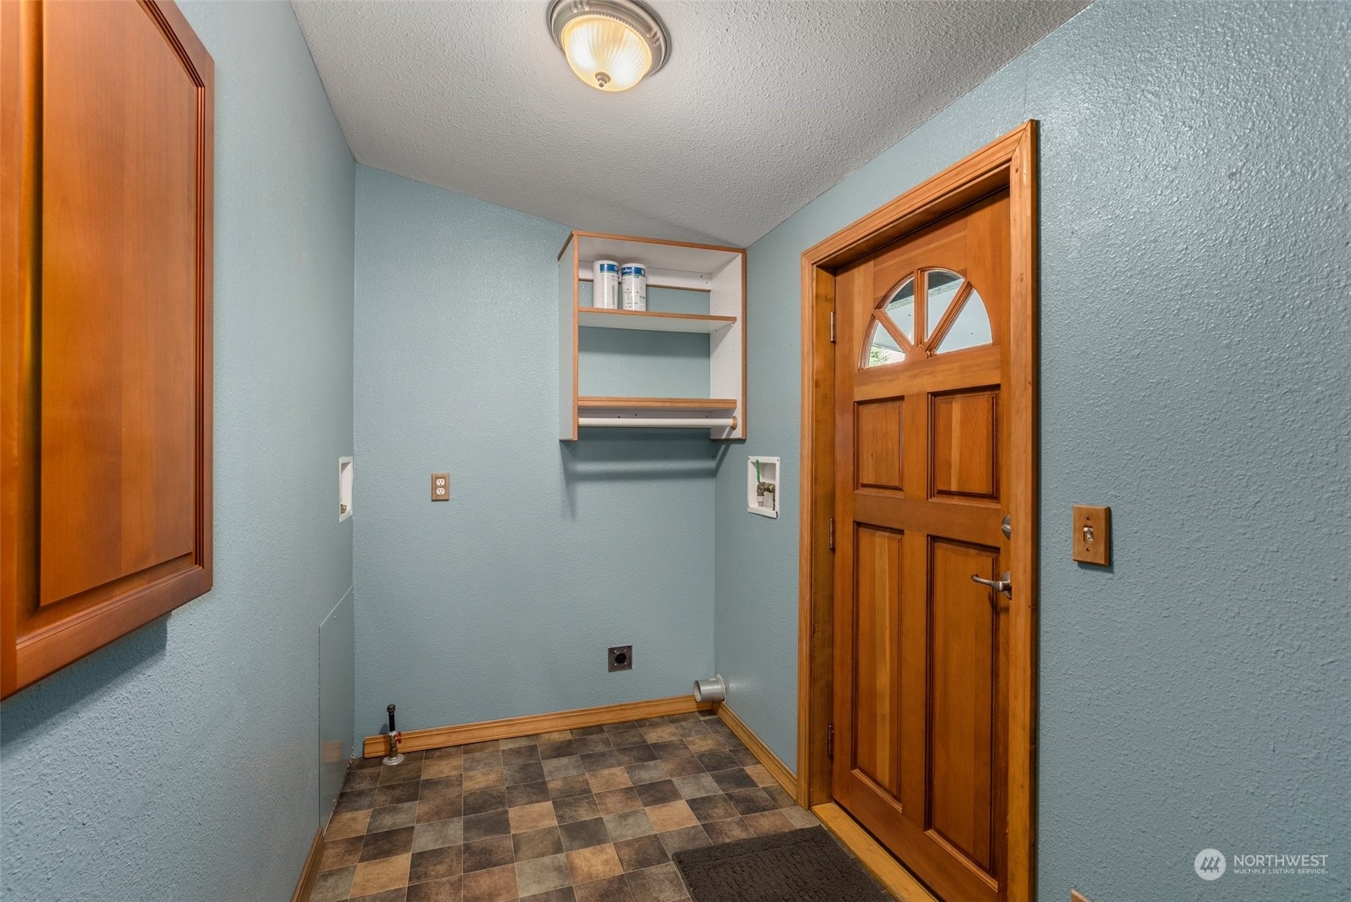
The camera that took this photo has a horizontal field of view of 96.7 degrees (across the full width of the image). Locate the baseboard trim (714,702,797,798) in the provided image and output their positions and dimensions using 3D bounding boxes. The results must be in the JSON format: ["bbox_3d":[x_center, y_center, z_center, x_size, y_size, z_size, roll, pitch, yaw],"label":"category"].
[{"bbox_3d":[0.322,1.234,2.580,0.014,0.087,0.836,0,0,-19],"label":"baseboard trim"}]

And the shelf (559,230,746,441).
[{"bbox_3d":[-0.108,-0.463,2.682,0.753,0.826,0.370,0,0,-19],"label":"shelf"}]

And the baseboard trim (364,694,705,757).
[{"bbox_3d":[-0.545,1.232,2.730,1.557,0.087,0.014,0,0,-19],"label":"baseboard trim"}]

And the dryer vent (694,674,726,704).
[{"bbox_3d":[0.163,1.149,2.885,0.121,0.124,0.124,0,0,-19],"label":"dryer vent"}]

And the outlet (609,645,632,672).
[{"bbox_3d":[-0.260,0.978,2.826,0.115,0.115,0.012,0,0,-19],"label":"outlet"}]

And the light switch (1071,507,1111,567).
[{"bbox_3d":[0.800,0.161,1.156,0.012,0.113,0.071,0,0,-19],"label":"light switch"}]

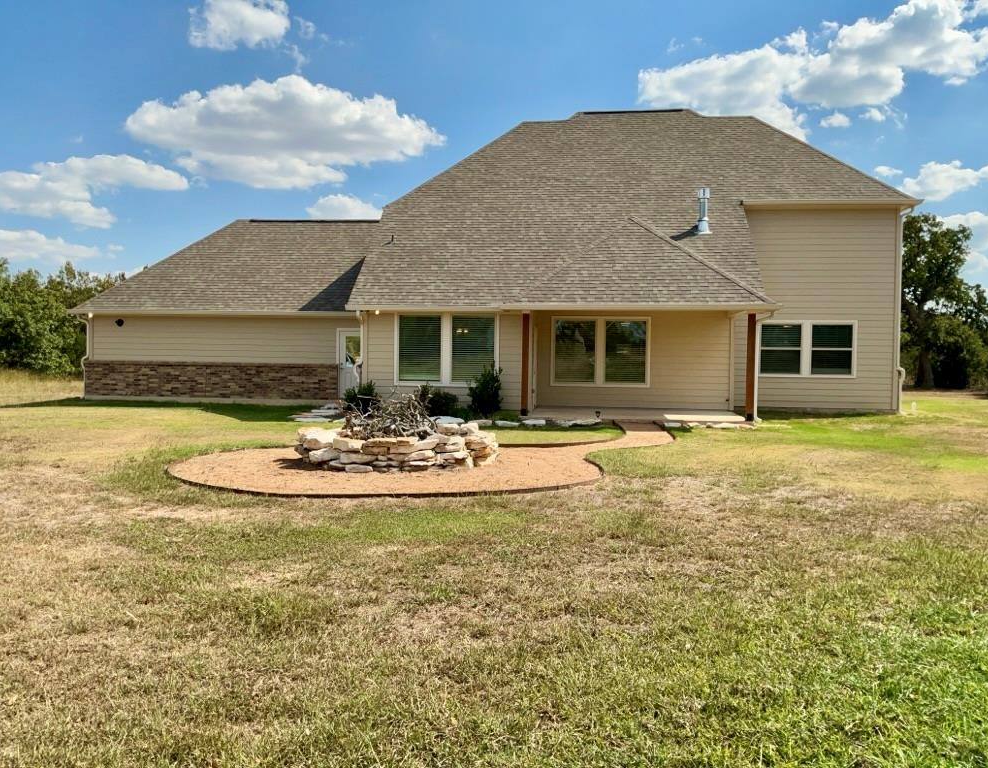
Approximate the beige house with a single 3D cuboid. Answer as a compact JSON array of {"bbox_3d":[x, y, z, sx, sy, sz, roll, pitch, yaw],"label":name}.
[{"bbox_3d":[0.044,-4.316,25.940,23.937,9.848,14.998,1,2,6],"label":"beige house"}]

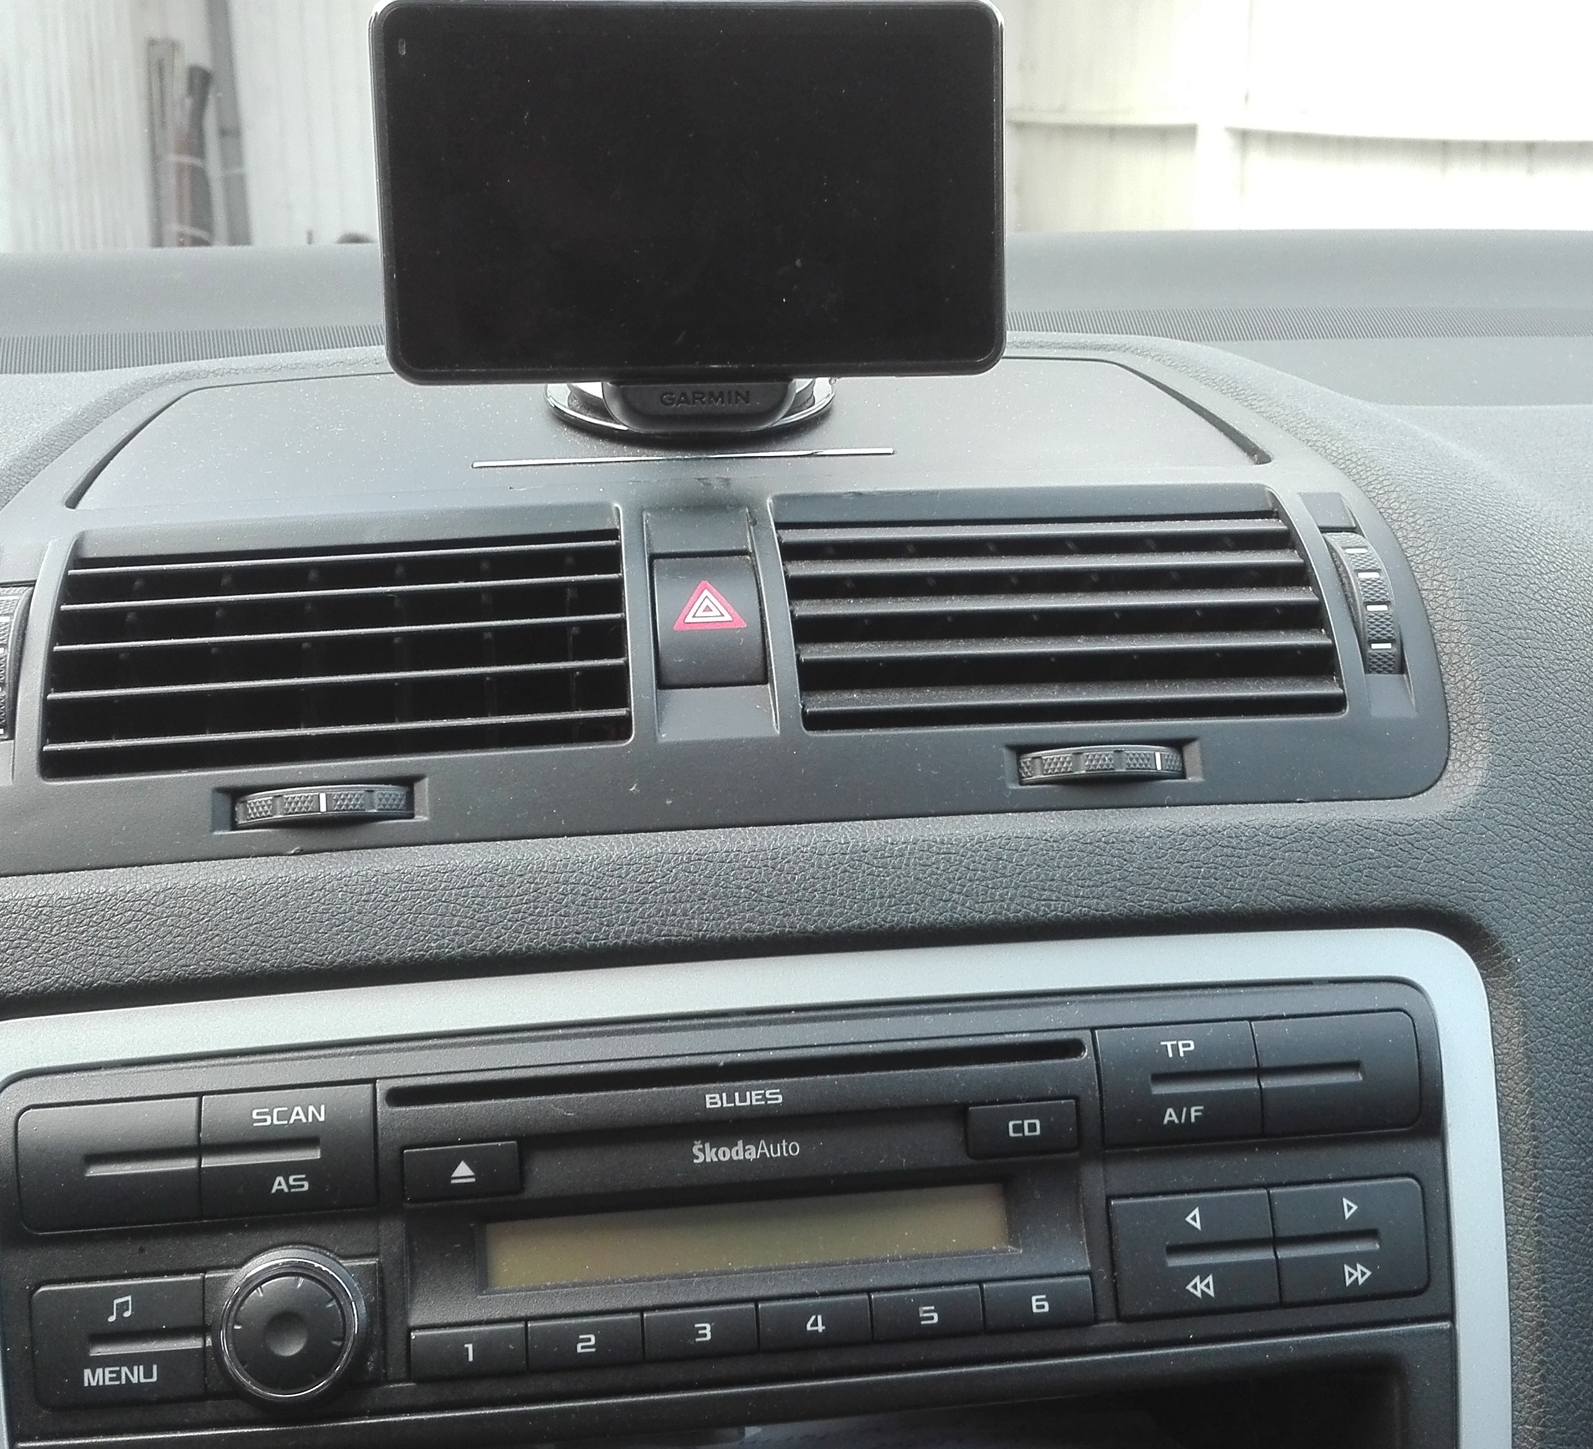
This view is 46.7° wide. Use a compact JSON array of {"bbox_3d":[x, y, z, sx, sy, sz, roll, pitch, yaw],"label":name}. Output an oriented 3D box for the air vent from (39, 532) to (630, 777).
[{"bbox_3d":[-0.087,-0.010,0.361,0.109,0.051,0.028,-3,-30,-7],"label":"air vent"}]

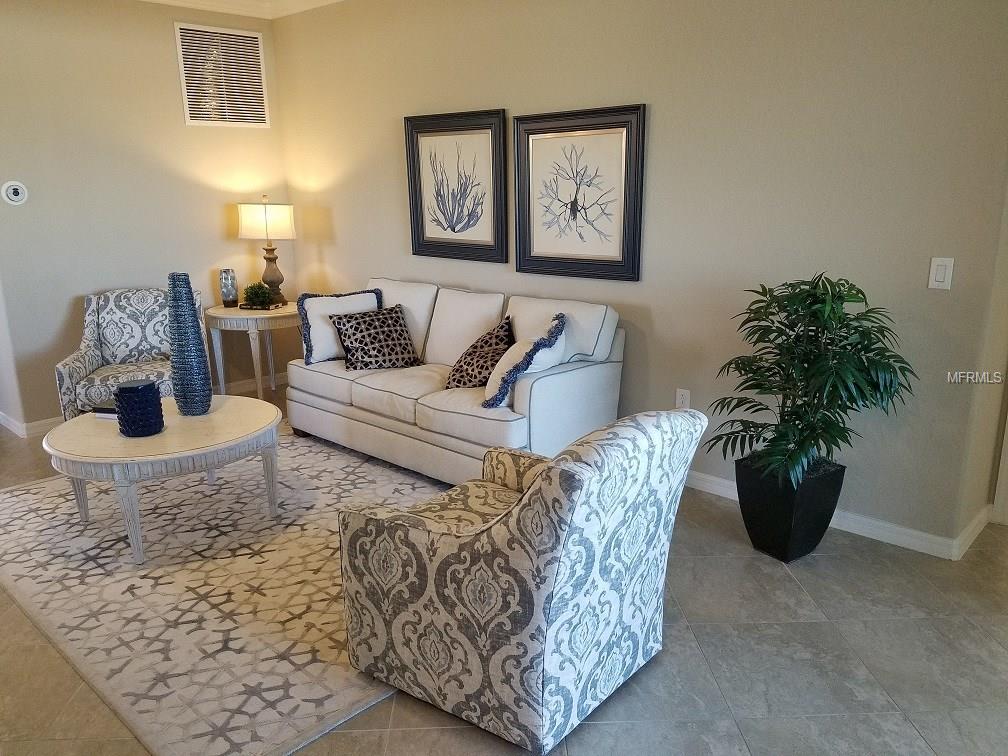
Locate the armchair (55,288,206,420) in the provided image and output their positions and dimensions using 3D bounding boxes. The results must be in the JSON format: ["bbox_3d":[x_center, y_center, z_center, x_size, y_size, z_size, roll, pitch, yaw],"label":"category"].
[{"bbox_3d":[-2.187,-0.044,4.646,0.764,0.905,0.850,-6,15,-17],"label":"armchair"}]

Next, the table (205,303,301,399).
[{"bbox_3d":[-1.736,-0.149,5.438,0.715,0.691,0.715,12,20,40],"label":"table"}]

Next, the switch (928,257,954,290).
[{"bbox_3d":[1.699,-0.403,2.944,0.074,0.120,0.009,12,20,40],"label":"switch"}]

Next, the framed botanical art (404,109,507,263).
[{"bbox_3d":[-0.287,-1.147,4.567,0.836,0.846,0.037,12,20,40],"label":"framed botanical art"}]

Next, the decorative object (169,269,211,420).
[{"bbox_3d":[-1.544,-0.162,3.687,0.182,0.687,0.182,12,19,42],"label":"decorative object"}]

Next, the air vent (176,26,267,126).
[{"bbox_3d":[-2.060,-2.220,5.607,0.020,0.684,0.673,12,19,42],"label":"air vent"}]

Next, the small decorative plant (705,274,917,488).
[{"bbox_3d":[1.170,0.024,3.019,0.764,0.827,0.686,12,20,40],"label":"small decorative plant"}]

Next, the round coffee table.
[{"bbox_3d":[-1.552,0.449,3.572,1.005,0.480,1.005,-1,15,0],"label":"round coffee table"}]

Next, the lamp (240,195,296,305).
[{"bbox_3d":[-1.784,-0.966,5.728,0.288,0.821,0.288,6,16,27],"label":"lamp"}]

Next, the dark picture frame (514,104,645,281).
[{"bbox_3d":[0.390,-0.999,4.161,0.862,0.882,0.035,12,19,42],"label":"dark picture frame"}]

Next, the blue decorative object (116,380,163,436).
[{"bbox_3d":[-1.665,0.138,3.461,0.185,0.217,0.185,12,19,42],"label":"blue decorative object"}]

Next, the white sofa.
[{"bbox_3d":[-0.391,-0.015,4.517,2.028,0.946,0.882,12,19,42],"label":"white sofa"}]

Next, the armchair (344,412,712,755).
[{"bbox_3d":[0.072,0.511,2.388,0.858,0.913,0.780,11,19,38],"label":"armchair"}]

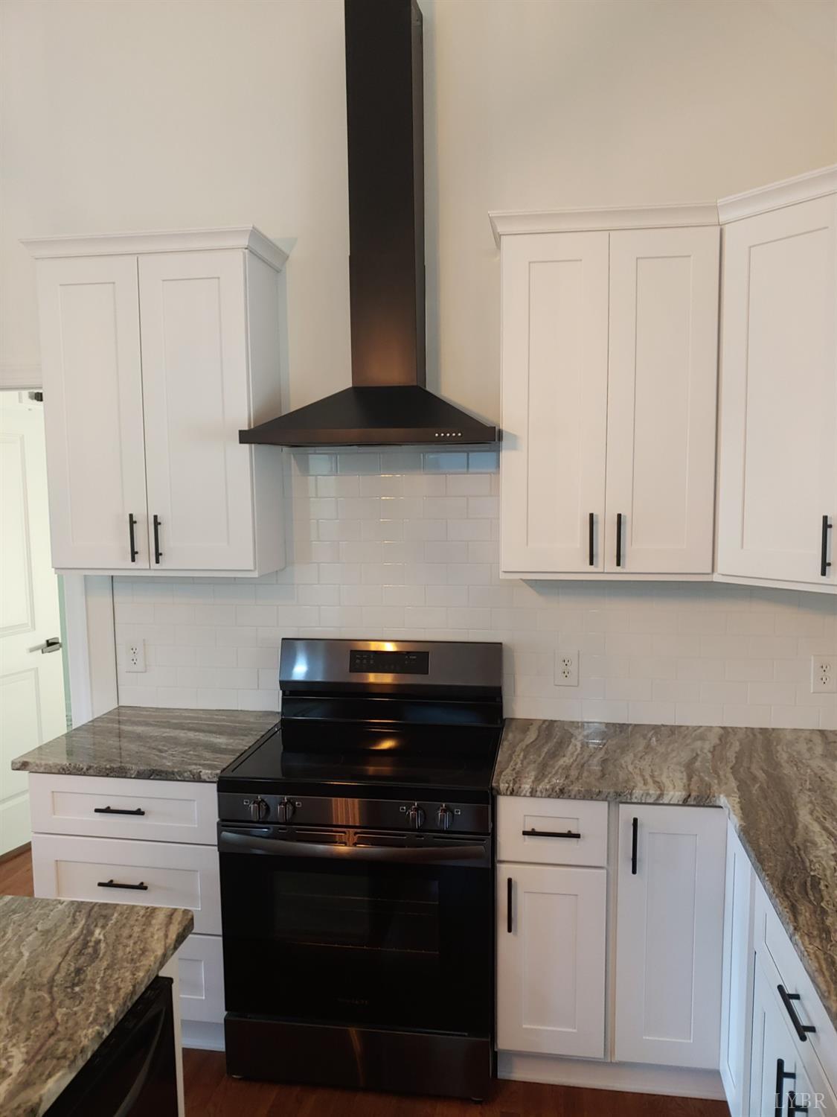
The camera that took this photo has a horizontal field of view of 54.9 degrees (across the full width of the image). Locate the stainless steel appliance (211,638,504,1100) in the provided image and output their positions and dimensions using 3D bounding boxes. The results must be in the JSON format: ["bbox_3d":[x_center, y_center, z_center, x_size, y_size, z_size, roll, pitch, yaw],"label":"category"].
[{"bbox_3d":[-0.140,0.903,2.541,0.759,1.185,0.690,0,5,8],"label":"stainless steel appliance"}]

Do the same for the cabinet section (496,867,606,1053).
[{"bbox_3d":[0.413,1.098,2.542,0.301,0.550,0.593,0,5,8],"label":"cabinet section"}]

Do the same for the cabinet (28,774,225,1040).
[{"bbox_3d":[-0.816,1.046,2.695,0.604,0.880,0.645,0,5,8],"label":"cabinet"}]

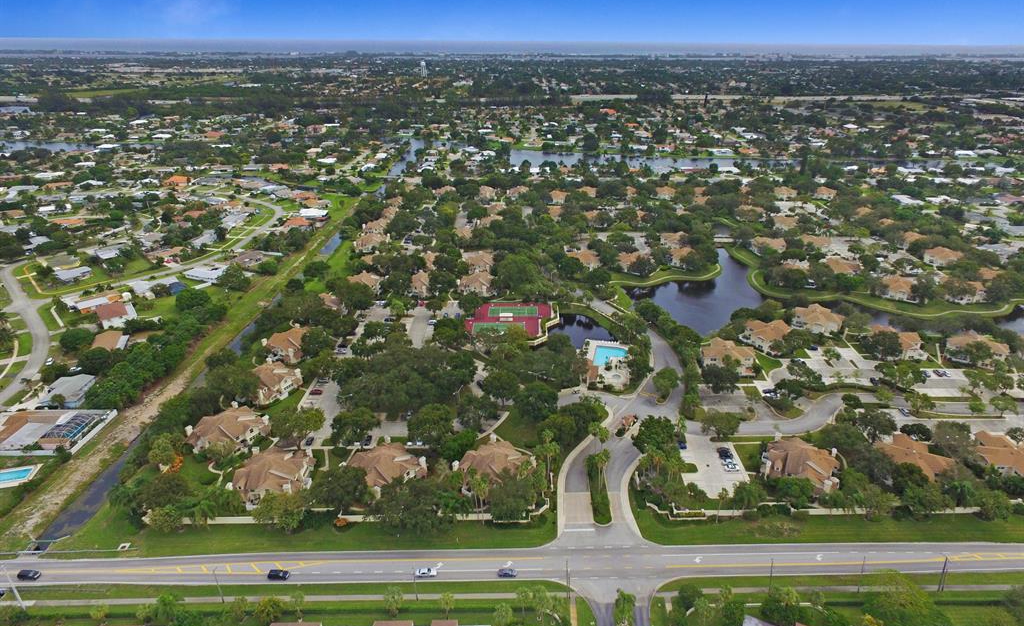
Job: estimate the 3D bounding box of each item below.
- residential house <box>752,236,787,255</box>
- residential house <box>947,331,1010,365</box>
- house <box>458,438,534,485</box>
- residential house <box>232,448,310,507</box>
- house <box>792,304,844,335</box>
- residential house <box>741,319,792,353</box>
[{"bbox_3d":[160.201,-41.416,364.911,19.500,8.300,16.500,5,25,9],"label":"residential house"},{"bbox_3d":[192.001,14.618,245.062,22.000,8.300,18.000,10,27,20],"label":"residential house"},{"bbox_3d":[-4.795,45.547,175.409,20.500,8.300,20.500,20,32,36],"label":"house"},{"bbox_3d":[-69.393,46.916,171.413,21.500,8.300,20.000,2,25,3],"label":"residential house"},{"bbox_3d":[140.690,2.130,272.020,19.500,7.800,18.000,20,31,36],"label":"house"},{"bbox_3d":[111.850,8.380,258.240,19.000,7.800,18.000,-11,27,-23],"label":"residential house"}]

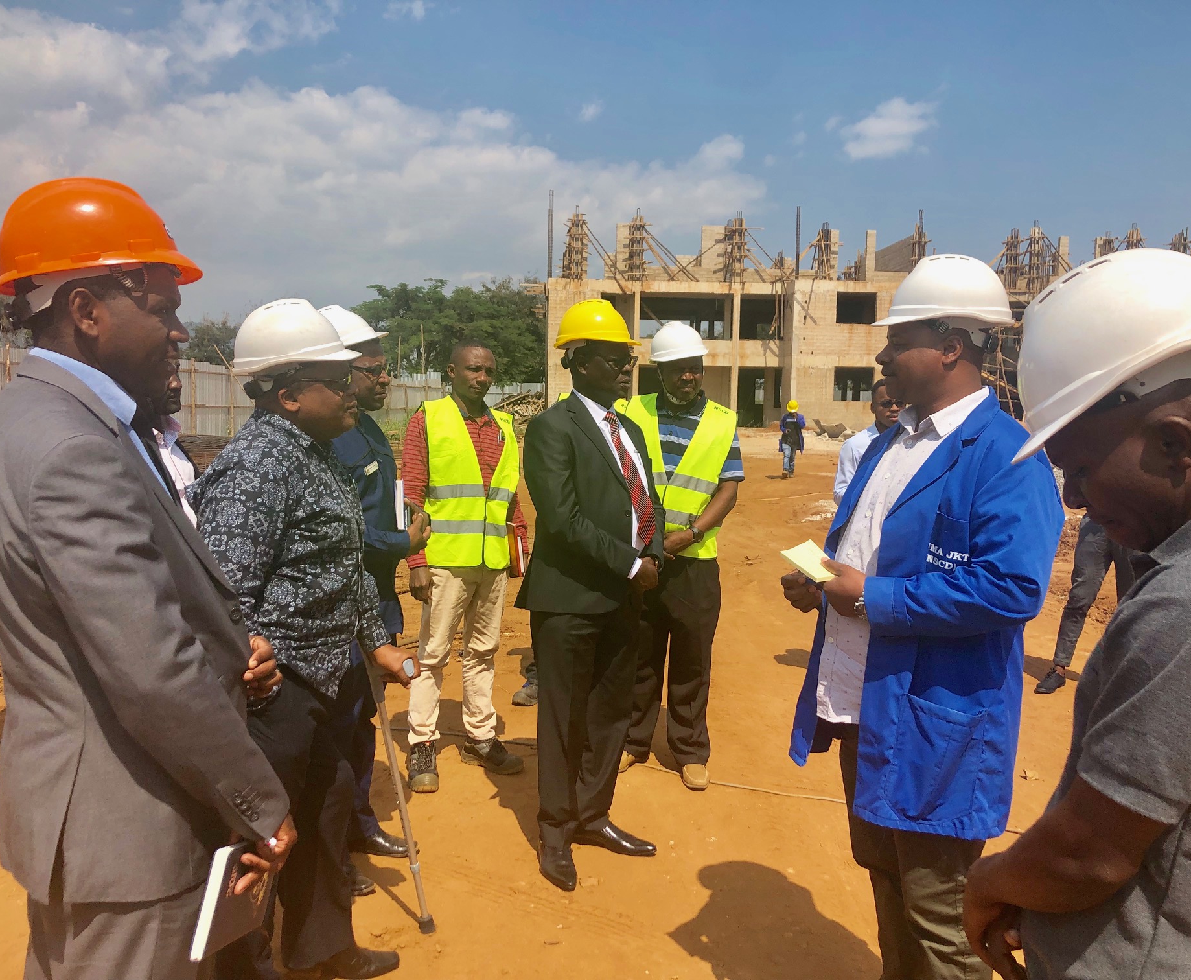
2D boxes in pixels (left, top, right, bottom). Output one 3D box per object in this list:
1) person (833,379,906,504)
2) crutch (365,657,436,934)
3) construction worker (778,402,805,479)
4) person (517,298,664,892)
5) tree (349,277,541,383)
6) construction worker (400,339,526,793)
[{"bbox_3d":[1.406,0.272,5.272,0.500,1.650,0.340,1,5,0],"label":"person"},{"bbox_3d":[-0.535,0.767,2.879,0.200,0.900,0.090,-6,6,31],"label":"crutch"},{"bbox_3d":[4.263,-1.120,22.728,0.540,1.651,0.420,2,5,10],"label":"construction worker"},{"bbox_3d":[-0.004,0.302,3.288,0.380,1.765,0.500,6,7,43],"label":"person"},{"bbox_3d":[-6.891,-6.483,50.314,9.500,7.200,9.000,1,5,0],"label":"tree"},{"bbox_3d":[-0.517,0.263,4.134,0.520,1.680,0.370,-2,6,-29],"label":"construction worker"}]

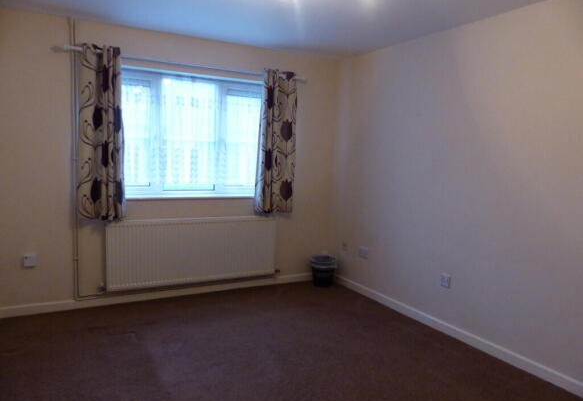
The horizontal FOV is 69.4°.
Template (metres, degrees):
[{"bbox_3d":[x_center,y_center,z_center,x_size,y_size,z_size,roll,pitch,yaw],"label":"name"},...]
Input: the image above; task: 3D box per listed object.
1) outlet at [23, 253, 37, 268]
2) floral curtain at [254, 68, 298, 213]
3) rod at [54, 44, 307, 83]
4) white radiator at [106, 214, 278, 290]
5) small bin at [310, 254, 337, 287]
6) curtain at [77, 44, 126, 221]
[{"bbox_3d":[-2.090,0.482,3.372,0.086,0.092,0.028,-1,6,-27],"label":"outlet"},{"bbox_3d":[-0.158,-0.563,4.182,0.371,1.380,0.120,-1,6,-27],"label":"floral curtain"},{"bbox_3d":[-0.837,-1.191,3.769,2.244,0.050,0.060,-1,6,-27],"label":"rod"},{"bbox_3d":[-0.872,0.473,3.938,1.569,0.582,0.090,-1,6,-27],"label":"white radiator"},{"bbox_3d":[0.341,0.759,4.509,0.276,0.281,0.276,2,5,0],"label":"small bin"},{"bbox_3d":[-1.552,-0.533,3.459,0.351,1.380,0.120,-1,6,-27],"label":"curtain"}]

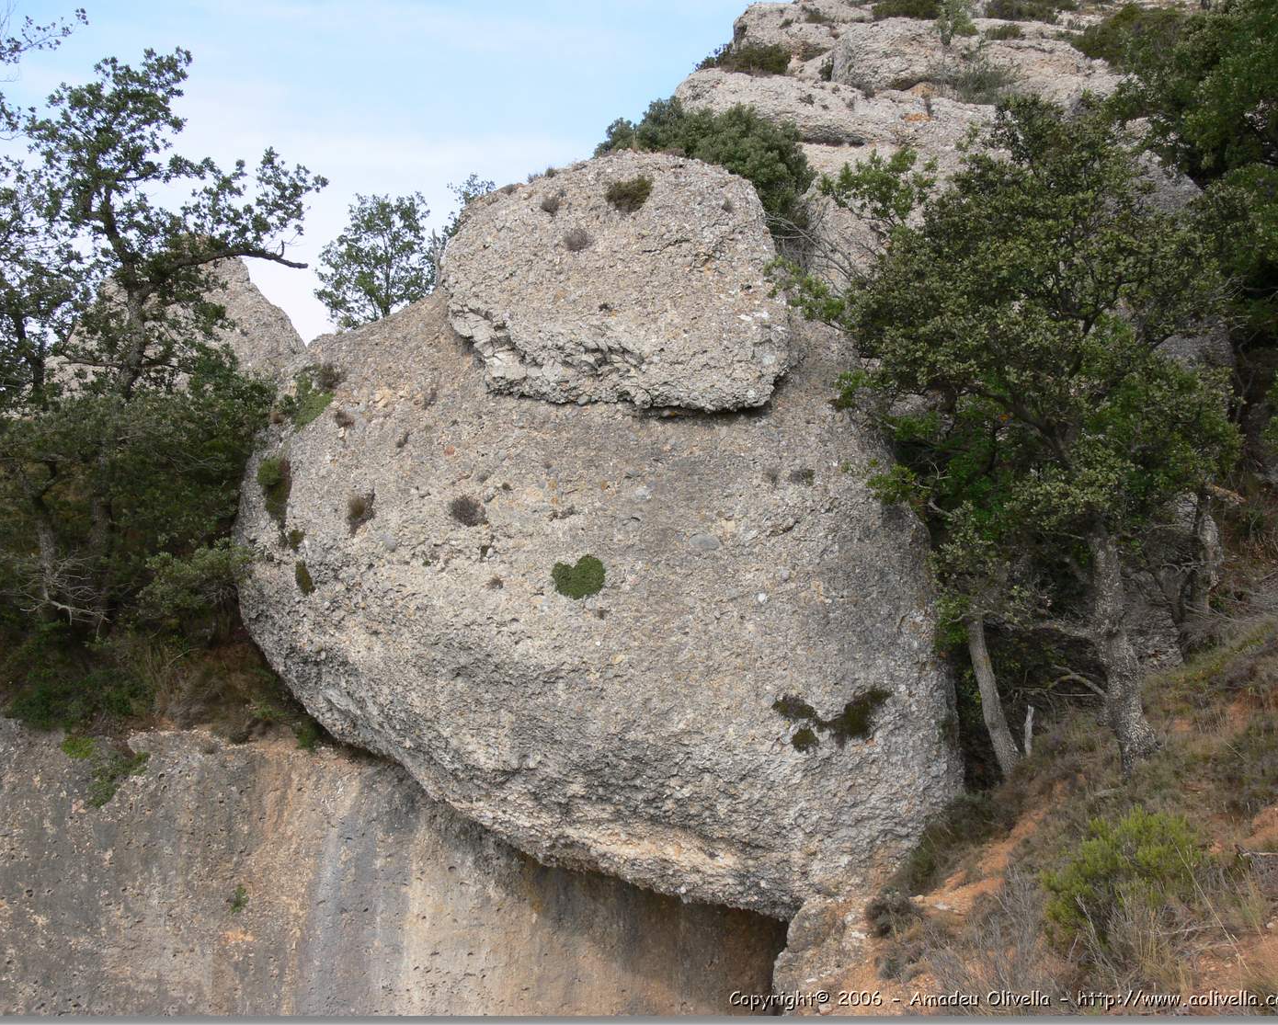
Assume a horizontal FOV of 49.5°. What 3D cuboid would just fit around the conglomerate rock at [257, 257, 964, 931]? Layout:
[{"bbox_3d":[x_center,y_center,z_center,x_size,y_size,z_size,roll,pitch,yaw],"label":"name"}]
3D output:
[{"bbox_3d":[-0.310,0.550,10.800,5.400,4.900,4.400,0,-4,0],"label":"conglomerate rock"}]

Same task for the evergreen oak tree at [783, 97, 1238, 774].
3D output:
[{"bbox_3d":[2.970,-0.620,11.200,3.600,5.400,3.500,0,-4,0],"label":"evergreen oak tree"}]

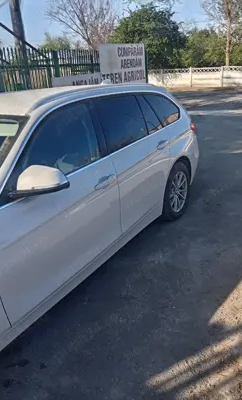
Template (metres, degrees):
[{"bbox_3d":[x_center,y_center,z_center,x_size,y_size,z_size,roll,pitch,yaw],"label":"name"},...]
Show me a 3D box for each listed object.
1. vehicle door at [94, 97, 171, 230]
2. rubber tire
[{"bbox_3d":[0.162,-0.381,2.772,0.275,1.080,1.100,10,24,30],"label":"vehicle door"},{"bbox_3d":[0.557,-0.114,3.465,0.225,0.655,0.654,10,24,30],"label":"rubber tire"}]

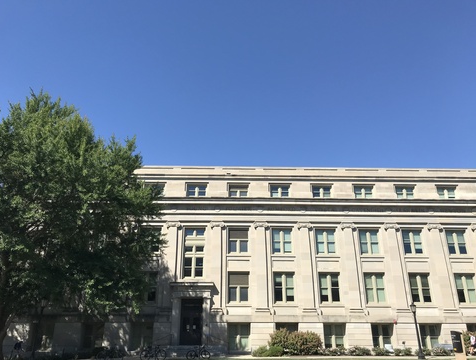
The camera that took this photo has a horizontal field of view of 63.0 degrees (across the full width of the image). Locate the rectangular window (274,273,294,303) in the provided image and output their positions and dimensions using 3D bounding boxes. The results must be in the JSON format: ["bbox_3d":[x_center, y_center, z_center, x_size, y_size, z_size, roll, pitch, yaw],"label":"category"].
[{"bbox_3d":[3.981,9.137,33.066,1.826,2.428,0.300,1,-22,-1],"label":"rectangular window"}]

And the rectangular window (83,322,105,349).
[{"bbox_3d":[-12.640,13.546,33.970,1.900,2.130,0.200,1,-22,-1],"label":"rectangular window"}]

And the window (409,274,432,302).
[{"bbox_3d":[14.784,8.789,31.487,1.520,2.240,0.250,0,-20,0],"label":"window"}]

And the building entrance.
[{"bbox_3d":[-3.796,11.521,31.703,1.746,3.561,0.500,1,-22,-1],"label":"building entrance"}]

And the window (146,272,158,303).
[{"bbox_3d":[-7.308,8.623,31.348,1.520,2.240,0.250,0,-20,0],"label":"window"}]

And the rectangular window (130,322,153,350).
[{"bbox_3d":[-7.433,12.060,29.963,1.460,1.990,0.250,0,-20,0],"label":"rectangular window"}]

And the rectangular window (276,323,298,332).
[{"bbox_3d":[4.016,12.764,31.631,1.860,2.101,0.300,1,-22,-1],"label":"rectangular window"}]

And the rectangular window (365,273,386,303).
[{"bbox_3d":[12.762,10.042,36.047,1.930,2.760,0.200,1,-22,-1],"label":"rectangular window"}]

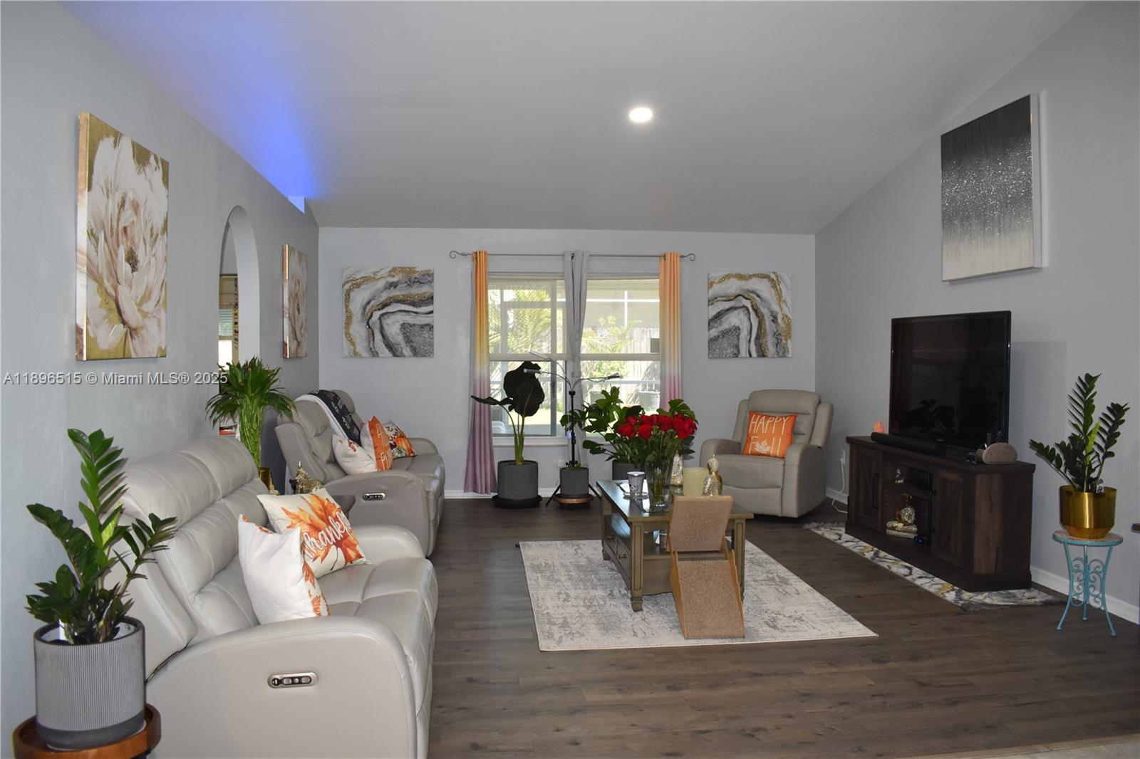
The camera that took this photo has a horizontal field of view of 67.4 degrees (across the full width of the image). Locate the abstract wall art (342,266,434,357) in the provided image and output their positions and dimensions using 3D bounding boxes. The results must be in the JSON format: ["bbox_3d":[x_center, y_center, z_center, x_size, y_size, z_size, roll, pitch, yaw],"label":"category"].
[{"bbox_3d":[-1.613,-0.593,7.611,0.795,0.805,0.036,0,2,-6],"label":"abstract wall art"}]

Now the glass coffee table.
[{"bbox_3d":[0.564,0.945,5.065,0.670,0.505,1.230,0,2,-7],"label":"glass coffee table"}]

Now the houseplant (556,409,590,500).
[{"bbox_3d":[0.042,0.644,7.267,0.315,0.729,0.299,0,2,-6],"label":"houseplant"}]

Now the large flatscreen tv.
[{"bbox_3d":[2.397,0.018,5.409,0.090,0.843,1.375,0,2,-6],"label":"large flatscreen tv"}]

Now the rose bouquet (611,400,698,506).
[{"bbox_3d":[0.447,0.423,4.676,0.450,0.565,0.410,0,2,-7],"label":"rose bouquet"}]

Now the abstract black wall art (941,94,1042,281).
[{"bbox_3d":[2.666,-1.188,5.495,0.043,1.020,0.960,0,2,-7],"label":"abstract black wall art"}]

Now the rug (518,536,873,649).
[{"bbox_3d":[0.549,1.164,4.922,1.590,0.012,2.130,0,2,-6],"label":"rug"}]

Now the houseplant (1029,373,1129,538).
[{"bbox_3d":[2.433,0.358,4.080,0.429,0.776,0.386,0,2,-6],"label":"houseplant"}]

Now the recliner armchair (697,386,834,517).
[{"bbox_3d":[1.703,0.603,7.470,0.880,1.030,0.980,1,2,32],"label":"recliner armchair"}]

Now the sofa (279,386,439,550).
[{"bbox_3d":[-1.413,0.641,6.015,1.000,1.050,2.130,0,2,-7],"label":"sofa"}]

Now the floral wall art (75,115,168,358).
[{"bbox_3d":[-1.774,-0.523,3.433,0.034,0.879,0.787,0,2,-6],"label":"floral wall art"}]

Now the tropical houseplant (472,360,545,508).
[{"bbox_3d":[-0.555,0.467,7.657,0.630,1.290,0.500,0,2,-7],"label":"tropical houseplant"}]

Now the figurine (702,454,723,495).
[{"bbox_3d":[0.823,0.559,5.032,0.140,0.260,0.115,-2,3,-44],"label":"figurine"}]

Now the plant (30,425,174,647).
[{"bbox_3d":[-1.152,0.380,2.103,0.340,0.515,0.306,0,2,-6],"label":"plant"}]

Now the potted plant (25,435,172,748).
[{"bbox_3d":[-1.155,0.507,2.107,0.338,0.769,0.304,0,2,-6],"label":"potted plant"}]

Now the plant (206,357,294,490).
[{"bbox_3d":[-1.595,0.241,4.266,0.429,0.712,0.407,0,2,-6],"label":"plant"}]

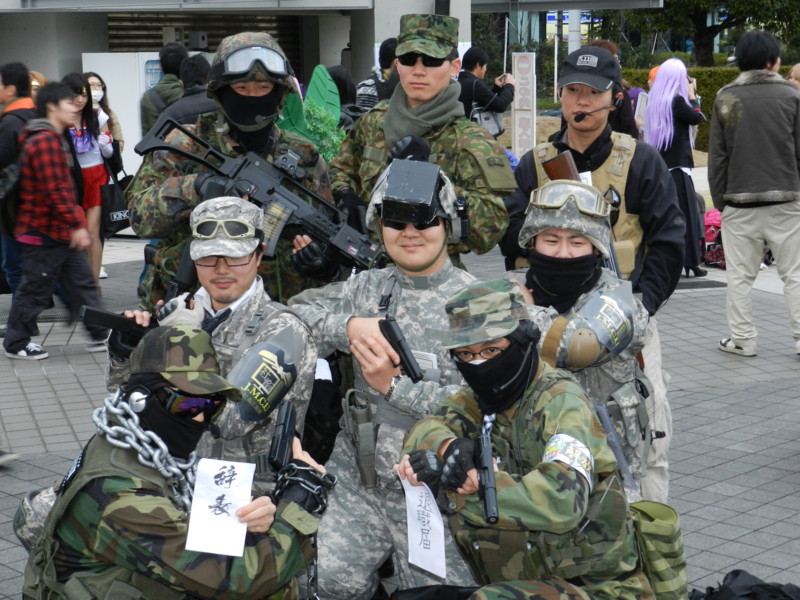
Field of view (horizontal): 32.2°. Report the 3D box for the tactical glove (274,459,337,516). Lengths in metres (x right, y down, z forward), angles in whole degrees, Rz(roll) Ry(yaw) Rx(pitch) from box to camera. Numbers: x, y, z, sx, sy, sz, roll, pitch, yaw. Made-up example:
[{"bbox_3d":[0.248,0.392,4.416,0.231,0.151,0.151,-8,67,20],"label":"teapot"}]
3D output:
[{"bbox_3d":[-0.199,0.395,2.920,0.110,0.125,0.120,4,10,30],"label":"tactical glove"}]

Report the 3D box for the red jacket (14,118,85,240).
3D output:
[{"bbox_3d":[-2.042,-0.698,8.100,0.360,0.700,0.430,1,8,10],"label":"red jacket"}]

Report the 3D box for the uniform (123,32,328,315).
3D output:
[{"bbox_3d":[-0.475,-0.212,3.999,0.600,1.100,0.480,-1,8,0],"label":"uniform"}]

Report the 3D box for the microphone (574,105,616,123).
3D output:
[{"bbox_3d":[0.568,-0.542,4.030,0.090,0.055,0.120,3,9,25],"label":"microphone"}]

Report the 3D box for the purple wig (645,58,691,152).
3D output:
[{"bbox_3d":[2.045,-1.487,10.600,0.320,0.700,0.270,-8,11,-39],"label":"purple wig"}]

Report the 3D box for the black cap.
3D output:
[{"bbox_3d":[0.548,-0.673,4.030,0.180,0.135,0.260,2,9,20],"label":"black cap"}]

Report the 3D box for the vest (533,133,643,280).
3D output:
[{"bbox_3d":[0.548,-0.263,4.120,0.370,0.490,0.270,1,8,12],"label":"vest"}]

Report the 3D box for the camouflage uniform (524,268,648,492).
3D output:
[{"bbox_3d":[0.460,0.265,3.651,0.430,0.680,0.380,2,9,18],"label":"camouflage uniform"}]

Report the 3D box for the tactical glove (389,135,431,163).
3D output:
[{"bbox_3d":[0.026,-0.404,3.750,0.120,0.090,0.100,-8,11,-39],"label":"tactical glove"}]

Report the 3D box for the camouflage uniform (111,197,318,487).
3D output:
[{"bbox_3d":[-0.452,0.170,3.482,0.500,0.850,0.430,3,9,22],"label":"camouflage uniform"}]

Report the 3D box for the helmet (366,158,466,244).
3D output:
[{"bbox_3d":[0.042,-0.249,3.500,0.245,0.210,0.310,1,14,10],"label":"helmet"}]

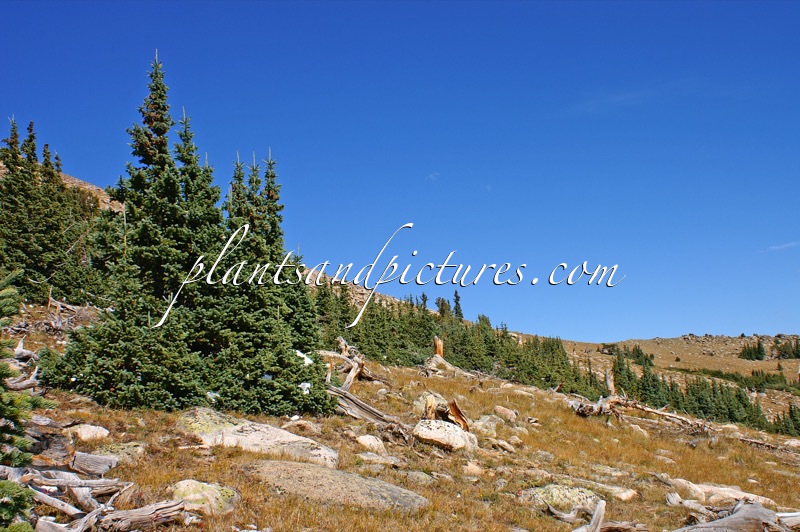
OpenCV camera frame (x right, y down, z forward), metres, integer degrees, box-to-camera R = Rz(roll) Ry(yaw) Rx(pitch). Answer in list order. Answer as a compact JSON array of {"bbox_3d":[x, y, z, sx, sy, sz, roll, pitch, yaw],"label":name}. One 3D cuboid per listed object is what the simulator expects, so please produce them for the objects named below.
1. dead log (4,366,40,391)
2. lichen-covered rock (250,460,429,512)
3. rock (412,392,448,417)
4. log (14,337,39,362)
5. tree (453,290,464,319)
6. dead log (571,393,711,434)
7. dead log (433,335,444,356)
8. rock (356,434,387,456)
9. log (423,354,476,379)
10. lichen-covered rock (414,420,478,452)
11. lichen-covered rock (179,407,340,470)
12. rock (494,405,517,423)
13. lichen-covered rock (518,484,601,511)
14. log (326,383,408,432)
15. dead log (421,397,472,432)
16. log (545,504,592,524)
[{"bbox_3d":[-5.307,1.581,10.300,0.460,0.320,0.200,0,-5,0],"label":"dead log"},{"bbox_3d":[-0.539,2.049,6.900,1.620,0.270,0.720,11,-3,9],"label":"lichen-covered rock"},{"bbox_3d":[0.477,2.098,11.100,0.540,0.360,0.450,-1,-5,10],"label":"rock"},{"bbox_3d":[-6.287,1.385,12.300,0.400,0.380,0.200,-1,-5,10],"label":"log"},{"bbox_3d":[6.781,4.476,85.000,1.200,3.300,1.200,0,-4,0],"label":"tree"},{"bbox_3d":[6.195,3.818,19.000,3.500,0.600,0.700,12,-3,-6],"label":"dead log"},{"bbox_3d":[1.260,2.601,24.000,0.340,0.700,0.340,0,-4,0],"label":"dead log"},{"bbox_3d":[-0.370,2.349,9.600,0.380,0.250,0.300,6,-4,0],"label":"rock"},{"bbox_3d":[1.148,2.332,17.000,1.200,0.500,0.600,0,-2,-8],"label":"log"},{"bbox_3d":[0.633,2.374,10.200,0.880,0.380,0.620,-1,-5,12],"label":"lichen-covered rock"},{"bbox_3d":[-1.623,1.932,8.400,1.800,0.340,0.720,13,0,16],"label":"lichen-covered rock"},{"bbox_3d":[1.987,2.778,13.800,0.430,0.280,0.320,-1,-5,12],"label":"rock"},{"bbox_3d":[1.576,2.300,7.300,0.780,0.200,0.450,6,-4,0],"label":"lichen-covered rock"},{"bbox_3d":[-0.532,2.305,12.000,1.450,0.260,0.320,30,-3,13],"label":"log"},{"bbox_3d":[0.679,2.169,10.700,0.650,0.480,0.450,-1,-5,10],"label":"dead log"},{"bbox_3d":[1.573,2.306,6.800,0.420,0.130,0.140,-2,-6,25],"label":"log"}]

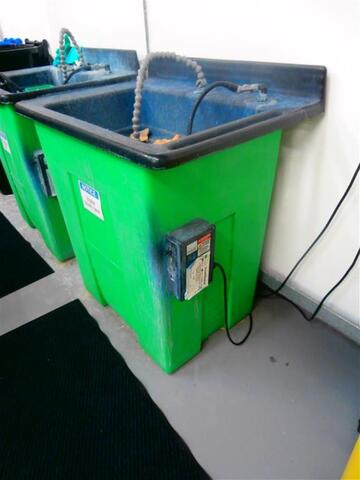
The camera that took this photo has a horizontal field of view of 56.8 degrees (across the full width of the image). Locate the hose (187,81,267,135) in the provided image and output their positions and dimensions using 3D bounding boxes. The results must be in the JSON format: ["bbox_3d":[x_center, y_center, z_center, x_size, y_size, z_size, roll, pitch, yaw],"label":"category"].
[{"bbox_3d":[0.178,-0.490,1.283,0.293,0.221,0.075,6,35,14],"label":"hose"}]

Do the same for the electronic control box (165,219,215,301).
[{"bbox_3d":[0.038,0.066,1.083,0.137,0.240,0.065,-27,44,-31],"label":"electronic control box"}]

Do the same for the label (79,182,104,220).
[{"bbox_3d":[-0.357,-0.159,1.346,0.004,0.129,0.171,-29,41,-30],"label":"label"}]

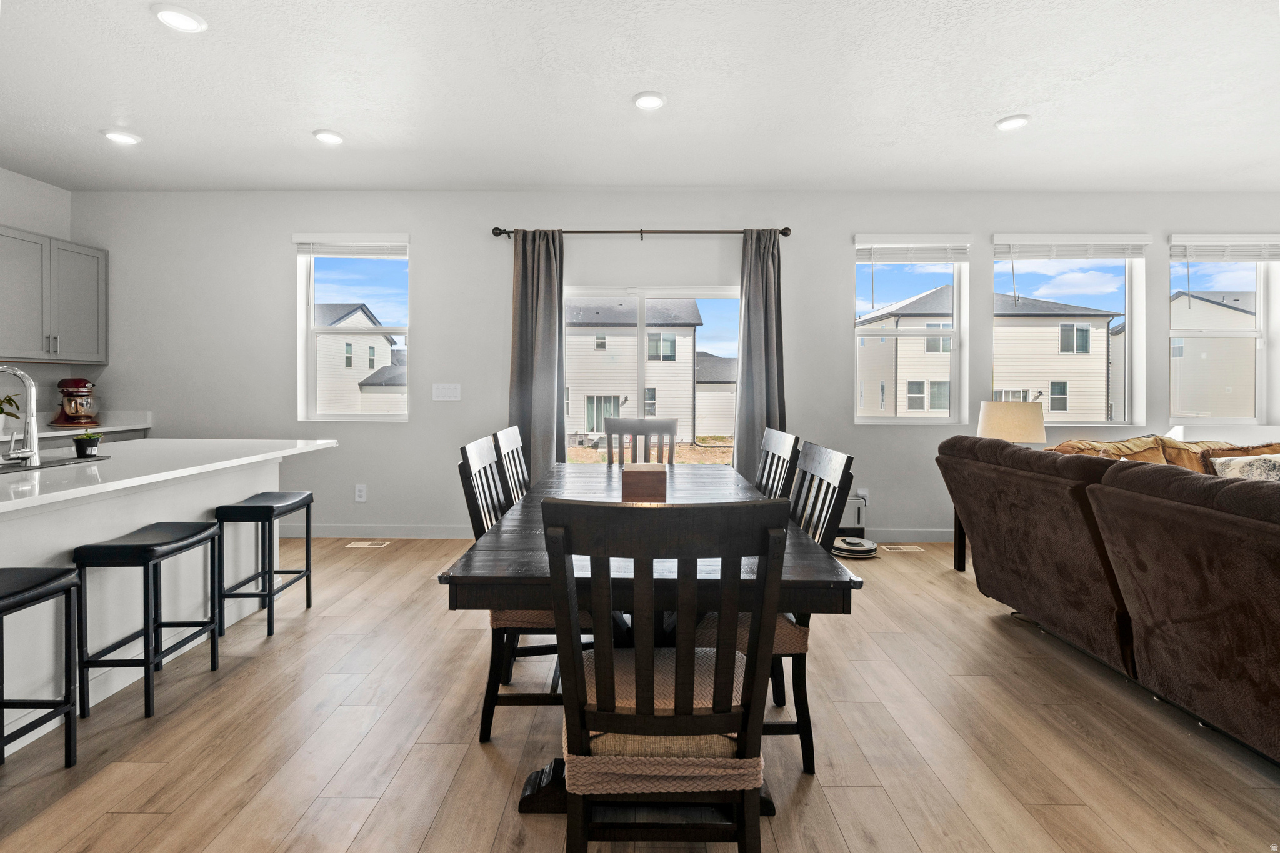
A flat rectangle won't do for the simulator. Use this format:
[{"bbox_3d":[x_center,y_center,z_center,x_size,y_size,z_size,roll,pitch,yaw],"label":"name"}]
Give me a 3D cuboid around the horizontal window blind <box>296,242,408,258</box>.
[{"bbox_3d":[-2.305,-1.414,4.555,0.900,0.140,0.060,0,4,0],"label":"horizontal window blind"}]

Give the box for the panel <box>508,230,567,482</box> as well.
[{"bbox_3d":[-0.795,-0.305,4.390,0.470,2.400,0.130,0,2,0],"label":"panel"}]

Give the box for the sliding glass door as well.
[{"bbox_3d":[0.015,-0.100,4.550,1.830,2.010,0.120,0,2,0],"label":"sliding glass door"}]

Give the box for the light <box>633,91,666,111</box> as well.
[{"bbox_3d":[0.054,-1.755,3.077,0.184,0.024,0.184,0,4,0],"label":"light"}]

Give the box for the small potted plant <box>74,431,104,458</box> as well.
[{"bbox_3d":[-2.446,0.080,2.520,0.097,0.118,0.097,0,4,0],"label":"small potted plant"}]

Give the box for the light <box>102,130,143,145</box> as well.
[{"bbox_3d":[-3.208,-1.788,3.522,0.184,0.024,0.184,0,4,0],"label":"light"}]

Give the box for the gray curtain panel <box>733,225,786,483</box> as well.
[{"bbox_3d":[0.925,-0.305,4.380,0.420,2.400,0.130,0,2,0],"label":"gray curtain panel"}]

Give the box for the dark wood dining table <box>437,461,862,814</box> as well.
[{"bbox_3d":[0.024,0.678,2.412,1.030,0.760,2.000,0,4,0],"label":"dark wood dining table"}]

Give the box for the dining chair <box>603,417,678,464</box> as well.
[{"bbox_3d":[0.006,0.460,3.490,0.490,1.030,0.580,0,2,0],"label":"dining chair"}]

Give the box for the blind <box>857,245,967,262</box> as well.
[{"bbox_3d":[2.145,-1.365,4.495,0.890,0.150,0.075,0,2,0],"label":"blind"}]

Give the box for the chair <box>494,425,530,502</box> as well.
[{"bbox_3d":[-0.385,0.521,2.770,0.550,1.020,0.470,0,4,0],"label":"chair"}]

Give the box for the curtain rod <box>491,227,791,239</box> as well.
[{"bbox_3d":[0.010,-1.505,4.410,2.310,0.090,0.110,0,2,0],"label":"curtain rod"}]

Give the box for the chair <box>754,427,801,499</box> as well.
[{"bbox_3d":[0.395,0.533,2.615,0.550,1.020,0.470,0,4,0],"label":"chair"}]

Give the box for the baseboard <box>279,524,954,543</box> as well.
[{"bbox_3d":[-0.185,0.845,4.470,5.400,0.115,0.020,0,2,0],"label":"baseboard"}]

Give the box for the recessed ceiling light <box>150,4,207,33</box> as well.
[{"bbox_3d":[-1.931,-1.703,2.389,0.184,0.024,0.184,0,4,0],"label":"recessed ceiling light"}]

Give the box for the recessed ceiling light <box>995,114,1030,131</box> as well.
[{"bbox_3d":[2.182,-1.774,3.335,0.184,0.024,0.184,0,4,0],"label":"recessed ceiling light"}]

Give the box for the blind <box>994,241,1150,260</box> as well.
[{"bbox_3d":[3.395,-1.395,4.490,1.215,0.160,0.075,0,2,0],"label":"blind"}]

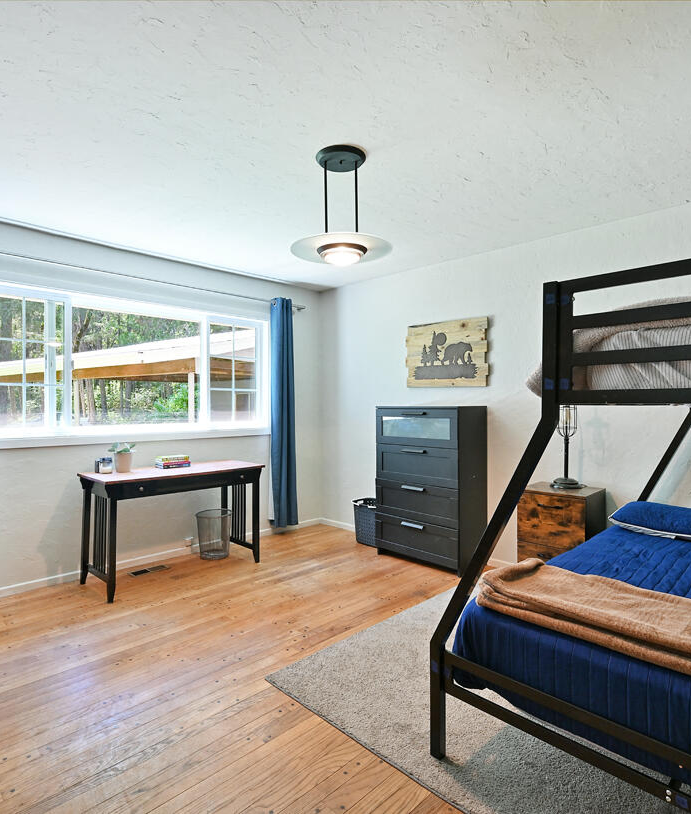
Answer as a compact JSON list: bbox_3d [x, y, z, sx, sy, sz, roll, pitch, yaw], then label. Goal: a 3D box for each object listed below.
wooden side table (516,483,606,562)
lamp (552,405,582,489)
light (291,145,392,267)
[{"bbox_3d":[1.412,0.888,3.113,0.420,0.700,0.395,0,1,44],"label":"wooden side table"},{"bbox_3d":[1.482,0.252,3.167,0.200,0.580,0.200,0,1,44],"label":"lamp"},{"bbox_3d":[-0.018,-0.938,2.269,0.487,0.505,0.487,0,0,0],"label":"light"}]

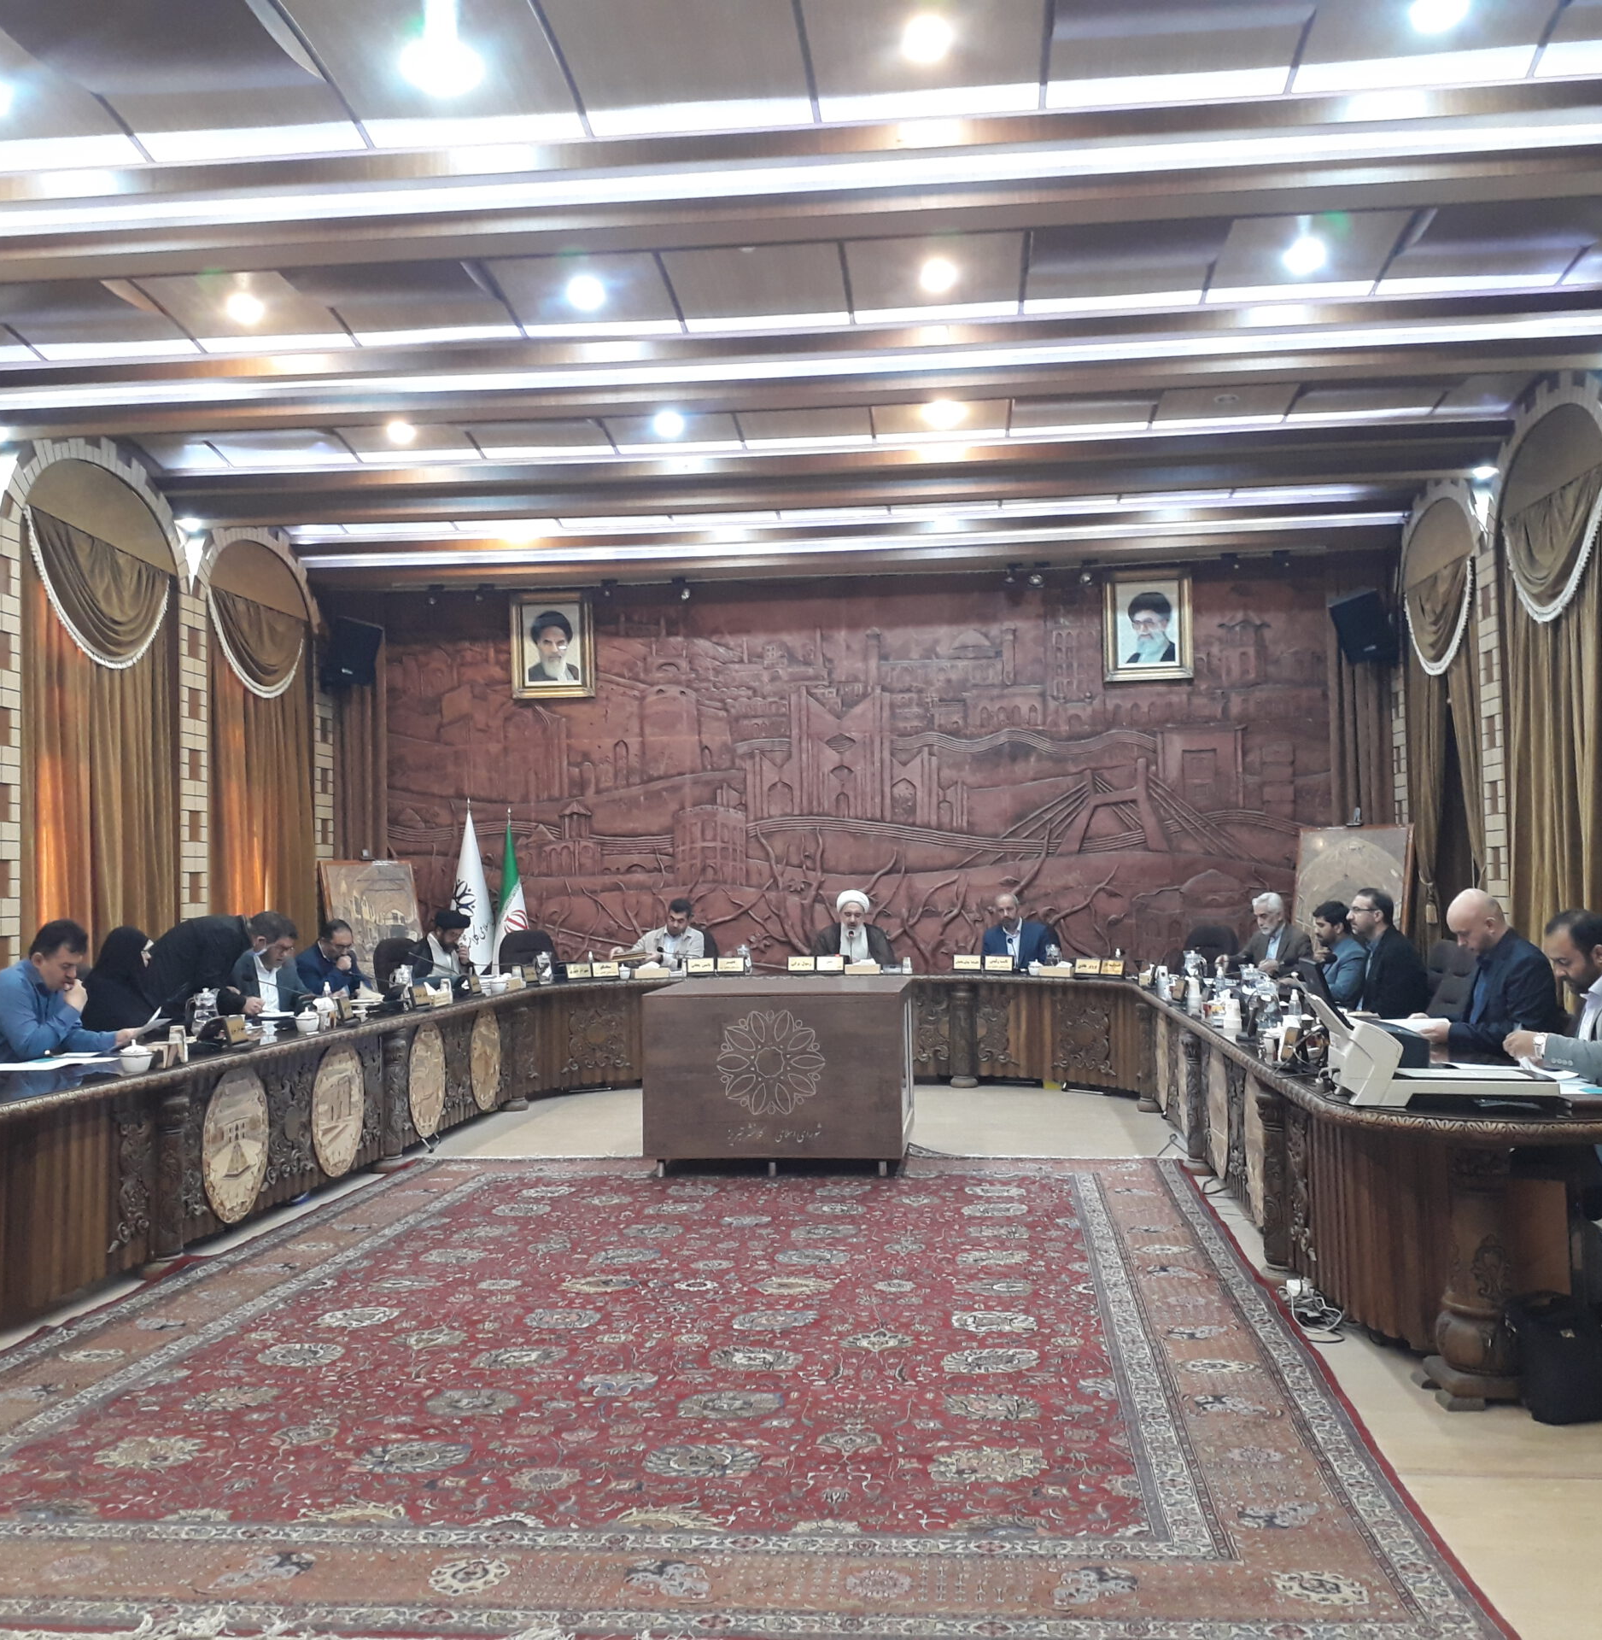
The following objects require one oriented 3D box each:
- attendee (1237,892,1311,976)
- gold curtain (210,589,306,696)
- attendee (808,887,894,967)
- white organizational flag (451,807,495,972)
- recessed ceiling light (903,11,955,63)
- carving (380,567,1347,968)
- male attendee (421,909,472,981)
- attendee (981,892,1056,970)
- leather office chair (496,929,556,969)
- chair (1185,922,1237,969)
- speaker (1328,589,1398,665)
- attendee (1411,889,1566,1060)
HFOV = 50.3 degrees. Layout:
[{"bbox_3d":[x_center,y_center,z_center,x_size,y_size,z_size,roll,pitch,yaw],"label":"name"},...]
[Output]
[{"bbox_3d":[3.152,1.146,11.261,0.720,1.330,0.540,1,-3,-41],"label":"attendee"},{"bbox_3d":[-4.171,-1.355,13.138,0.150,0.730,1.750,-1,-2,6],"label":"gold curtain"},{"bbox_3d":[0.382,1.228,12.681,0.620,1.380,0.680,-1,-3,5],"label":"attendee"},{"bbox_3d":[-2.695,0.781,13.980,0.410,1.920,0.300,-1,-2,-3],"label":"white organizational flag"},{"bbox_3d":[0.451,-2.776,6.046,0.170,0.060,0.170,-1,-2,6],"label":"recessed ceiling light"},{"bbox_3d":[0.382,-0.295,14.206,8.045,3.480,0.180,-1,-2,6],"label":"carving"},{"bbox_3d":[-2.585,1.296,12.099,0.700,1.270,0.580,-3,-3,36],"label":"male attendee"},{"bbox_3d":[1.607,1.222,12.562,0.540,1.340,0.660,-2,-3,14],"label":"attendee"},{"bbox_3d":[-2.028,1.385,12.842,0.630,1.120,0.650,0,-2,-19],"label":"leather office chair"},{"bbox_3d":[2.951,1.319,12.275,0.620,1.090,0.680,-2,-3,23],"label":"chair"},{"bbox_3d":[4.420,-1.509,13.391,0.400,0.530,0.340,-15,3,38],"label":"speaker"},{"bbox_3d":[2.521,0.926,6.252,0.670,1.330,0.520,-1,-3,-3],"label":"attendee"}]

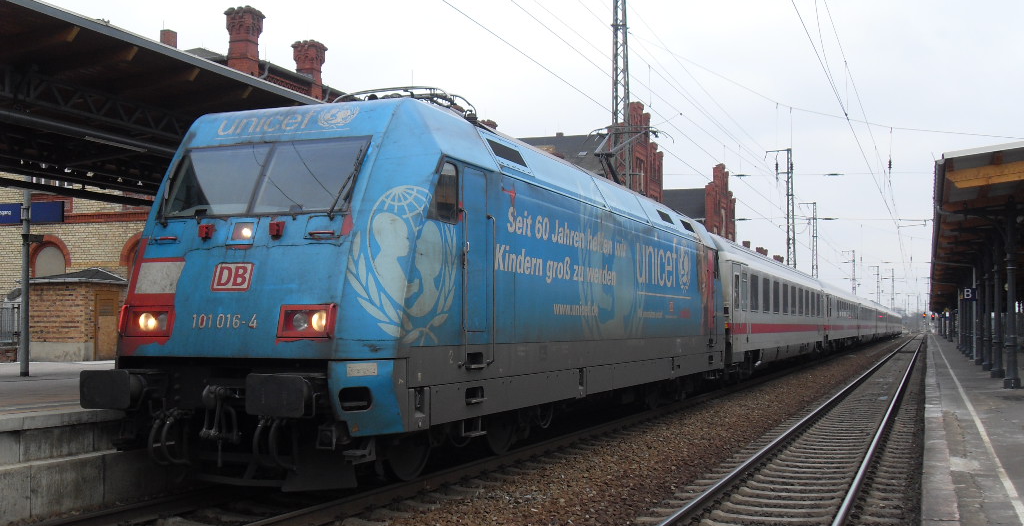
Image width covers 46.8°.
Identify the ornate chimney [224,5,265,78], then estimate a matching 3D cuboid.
[{"bbox_3d":[-8.336,-6.869,36.961,0.930,2.040,0.930,-1,-3,19],"label":"ornate chimney"}]

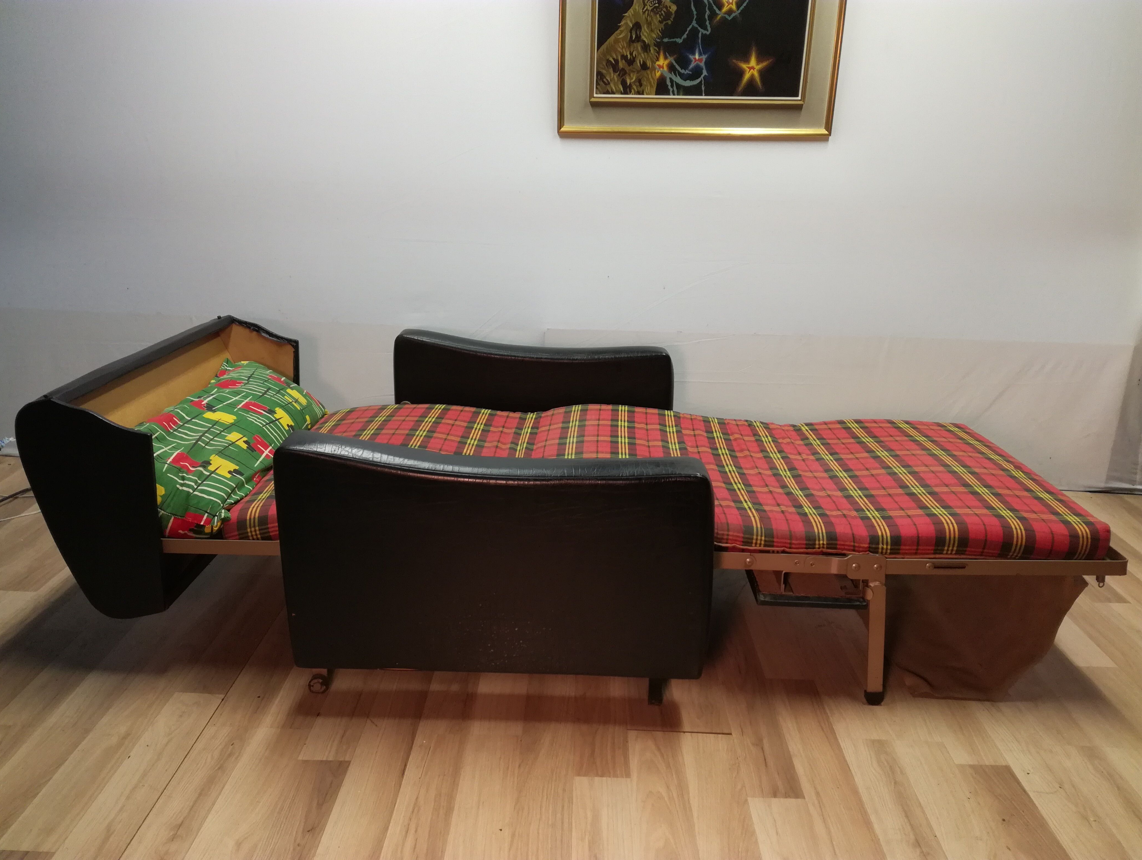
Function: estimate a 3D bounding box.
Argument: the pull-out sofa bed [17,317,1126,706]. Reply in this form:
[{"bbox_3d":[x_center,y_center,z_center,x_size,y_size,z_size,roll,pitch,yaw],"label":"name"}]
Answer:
[{"bbox_3d":[0.009,0.097,2.109,2.047,0.579,1.061,1,17,2],"label":"pull-out sofa bed"}]

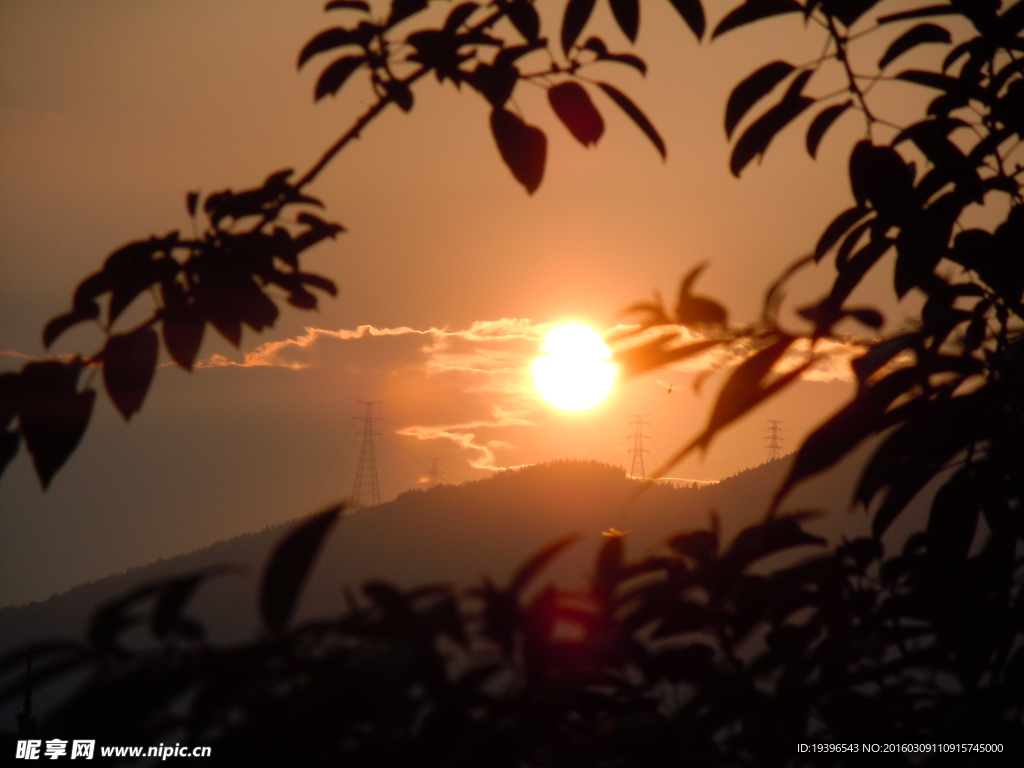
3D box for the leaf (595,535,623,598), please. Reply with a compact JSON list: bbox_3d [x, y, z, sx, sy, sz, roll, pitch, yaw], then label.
[{"bbox_3d":[0.058,0.110,5.300,0.014,0.038,0.018,6,-1,1],"label":"leaf"}]

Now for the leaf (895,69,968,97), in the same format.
[{"bbox_3d":[0.349,-0.252,7.400,0.058,0.017,0.035,14,0,0],"label":"leaf"}]

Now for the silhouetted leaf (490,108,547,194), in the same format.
[{"bbox_3d":[0.006,-0.223,8.500,0.047,0.089,0.022,-22,1,1],"label":"silhouetted leaf"}]

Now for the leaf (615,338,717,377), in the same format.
[{"bbox_3d":[0.091,-0.016,5.200,0.063,0.013,0.022,-15,0,1],"label":"leaf"}]

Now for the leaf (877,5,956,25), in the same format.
[{"bbox_3d":[0.388,-0.354,8.500,0.080,0.013,0.038,-6,2,3],"label":"leaf"}]

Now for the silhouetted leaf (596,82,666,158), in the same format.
[{"bbox_3d":[0.115,-0.252,8.500,0.020,0.096,0.032,-41,1,2],"label":"silhouetted leaf"}]

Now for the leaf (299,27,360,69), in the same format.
[{"bbox_3d":[-0.155,-0.283,7.500,0.053,0.023,0.035,-27,0,0],"label":"leaf"}]

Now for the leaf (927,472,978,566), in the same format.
[{"bbox_3d":[0.357,0.109,7.200,0.037,0.080,0.030,8,0,0],"label":"leaf"}]

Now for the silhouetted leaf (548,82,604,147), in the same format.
[{"bbox_3d":[0.055,-0.227,7.500,0.037,0.058,0.018,-33,0,0],"label":"silhouetted leaf"}]

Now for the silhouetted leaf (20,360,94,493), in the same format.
[{"bbox_3d":[-0.427,0.036,8.300,0.067,0.120,0.025,7,-1,-3],"label":"silhouetted leaf"}]

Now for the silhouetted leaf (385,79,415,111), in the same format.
[{"bbox_3d":[-0.108,-0.277,8.500,0.027,0.031,0.027,-17,2,0],"label":"silhouetted leaf"}]

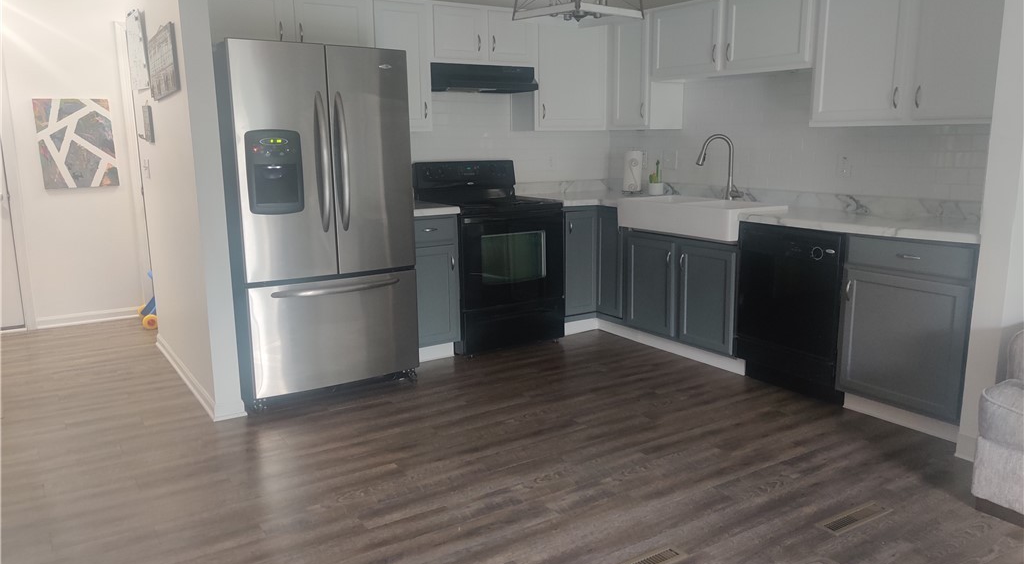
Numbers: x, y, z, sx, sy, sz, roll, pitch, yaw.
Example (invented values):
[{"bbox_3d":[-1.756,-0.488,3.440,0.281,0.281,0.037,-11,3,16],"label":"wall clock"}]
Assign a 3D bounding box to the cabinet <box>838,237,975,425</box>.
[{"bbox_3d":[1.989,0.165,3.722,0.607,0.797,0.605,-7,12,-32],"label":"cabinet"}]

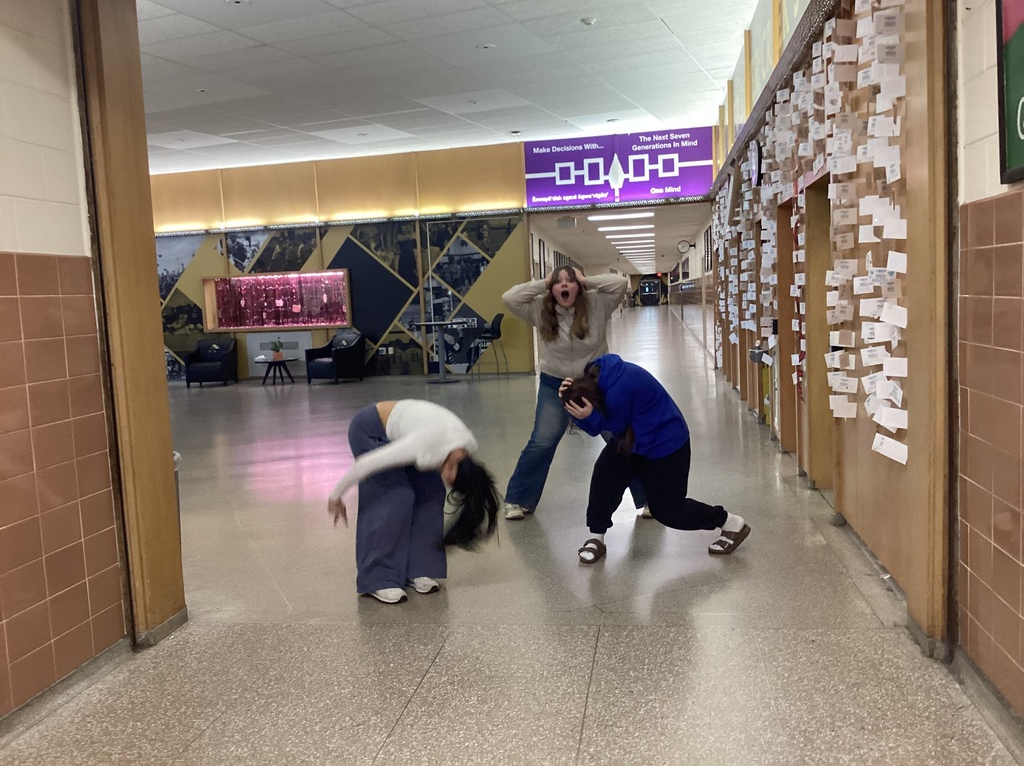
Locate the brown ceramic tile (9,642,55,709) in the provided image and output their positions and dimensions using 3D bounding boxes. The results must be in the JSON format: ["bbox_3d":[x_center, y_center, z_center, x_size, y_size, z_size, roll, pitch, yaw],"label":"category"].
[{"bbox_3d":[-1.717,1.035,3.276,0.015,0.143,0.226,-2,6,9],"label":"brown ceramic tile"}]

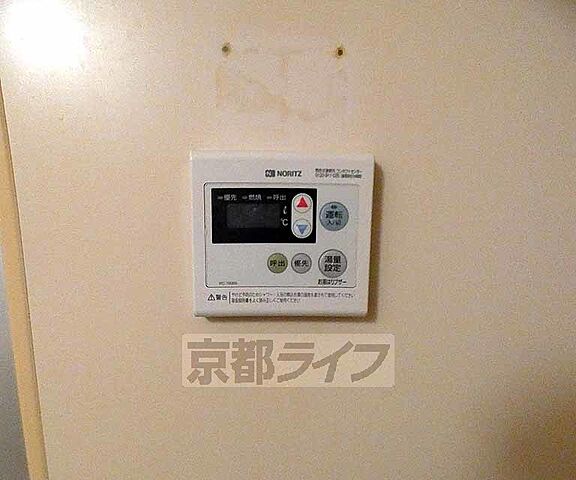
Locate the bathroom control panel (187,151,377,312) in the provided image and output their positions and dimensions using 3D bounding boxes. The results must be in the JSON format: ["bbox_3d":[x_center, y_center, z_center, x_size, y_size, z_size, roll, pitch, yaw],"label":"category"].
[{"bbox_3d":[-0.004,-0.003,0.263,0.130,0.120,0.020,0,7,-2],"label":"bathroom control panel"}]

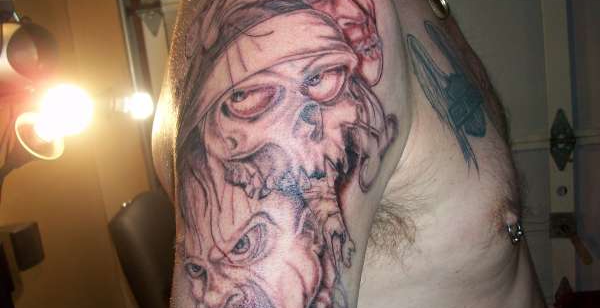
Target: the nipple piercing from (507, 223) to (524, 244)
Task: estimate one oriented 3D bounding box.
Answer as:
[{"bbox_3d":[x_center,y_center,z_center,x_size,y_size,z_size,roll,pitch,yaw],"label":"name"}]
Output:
[{"bbox_3d":[0.183,0.067,0.500,0.015,0.017,0.007,-14,12,-33],"label":"nipple piercing"}]

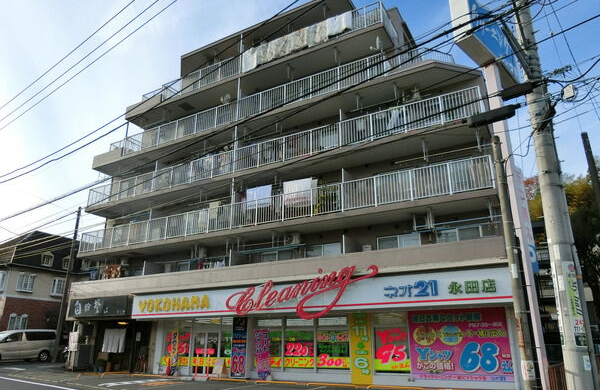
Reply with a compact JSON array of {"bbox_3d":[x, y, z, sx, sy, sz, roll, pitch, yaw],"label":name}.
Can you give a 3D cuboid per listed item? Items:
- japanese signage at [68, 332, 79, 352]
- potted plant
[{"bbox_3d":[-12.728,8.259,24.369,0.770,1.000,0.080,-11,-21,28],"label":"japanese signage"},{"bbox_3d":[-10.355,8.842,22.487,0.550,0.700,0.550,-11,-21,28],"label":"potted plant"}]

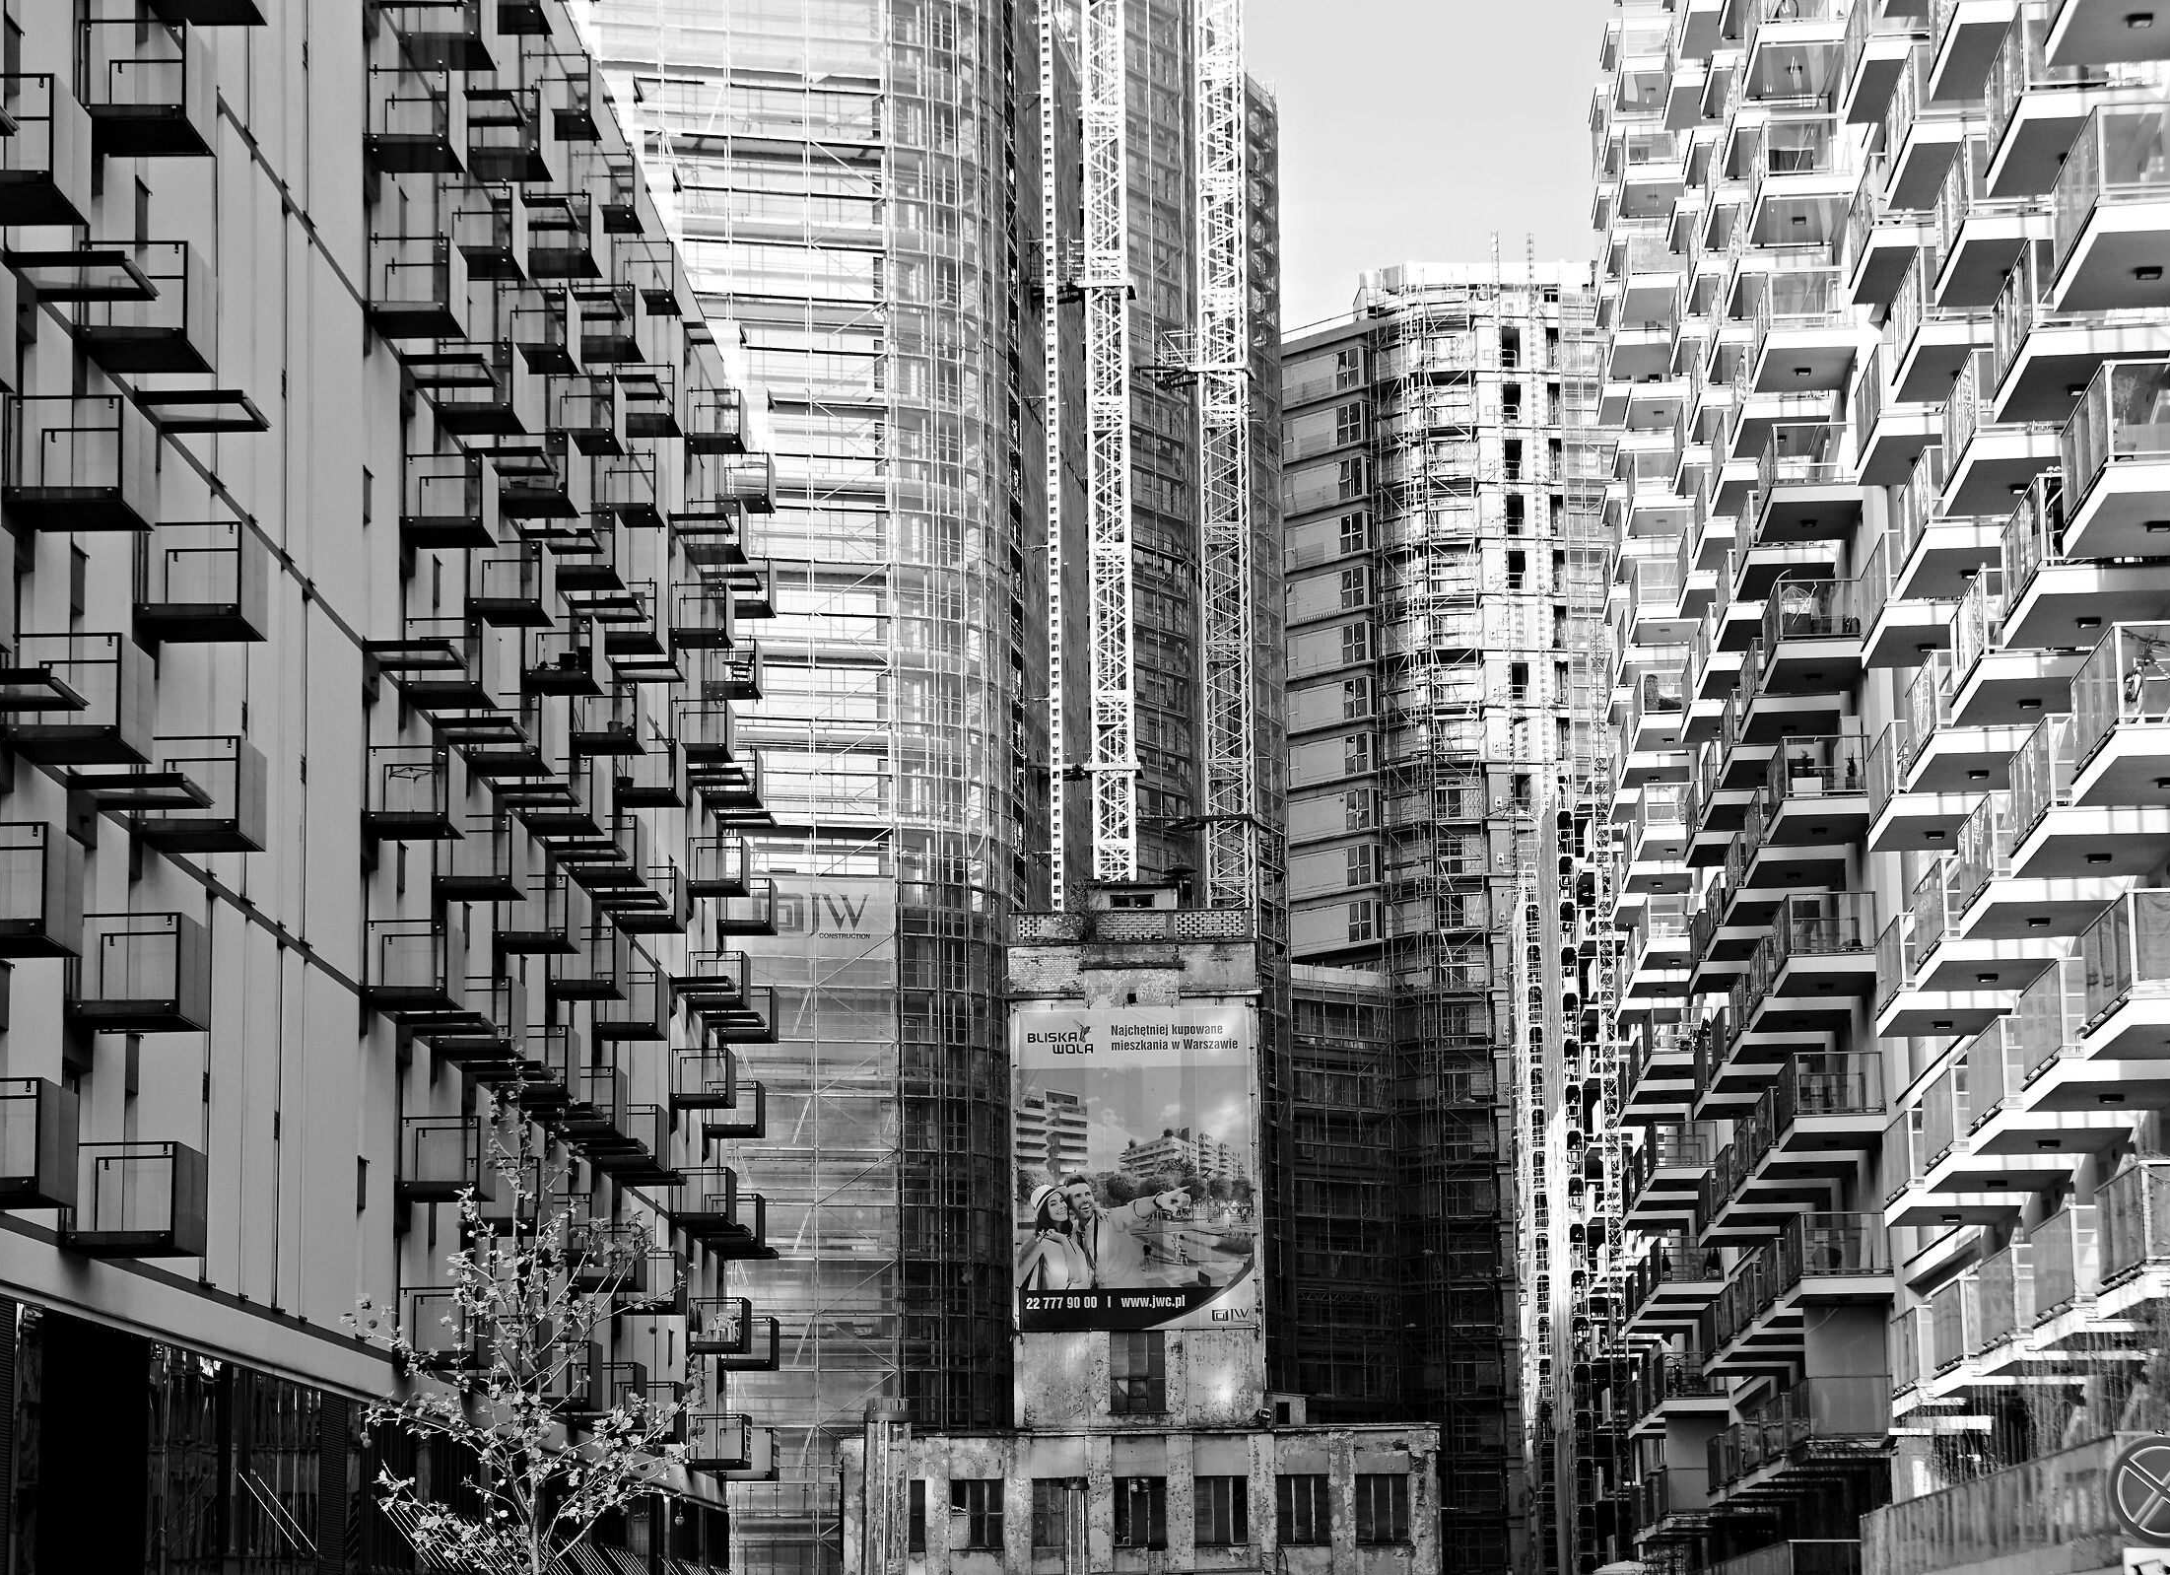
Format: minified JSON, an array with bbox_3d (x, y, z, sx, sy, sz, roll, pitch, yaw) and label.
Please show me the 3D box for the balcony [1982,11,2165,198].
[{"bbox_3d":[11.851,-8.238,64.691,1.590,1.411,3.371,-1,-9,2],"label":"balcony"}]

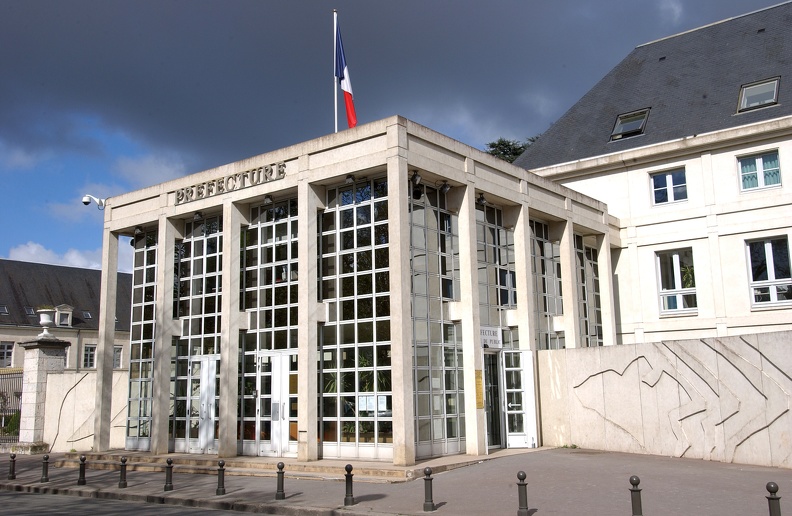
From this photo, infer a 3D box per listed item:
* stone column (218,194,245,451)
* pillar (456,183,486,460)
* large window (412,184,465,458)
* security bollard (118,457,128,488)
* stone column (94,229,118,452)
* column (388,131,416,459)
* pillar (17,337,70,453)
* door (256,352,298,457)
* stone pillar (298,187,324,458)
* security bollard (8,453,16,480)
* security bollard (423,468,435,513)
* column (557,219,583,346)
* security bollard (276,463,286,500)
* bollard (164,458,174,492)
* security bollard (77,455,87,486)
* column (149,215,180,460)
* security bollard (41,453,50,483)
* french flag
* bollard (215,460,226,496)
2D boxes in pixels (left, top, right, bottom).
[{"bbox_3d":[-4.062,1.647,19.333,0.323,6.312,0.316,-9,-12,37],"label":"stone column"},{"bbox_3d":[1.728,1.333,18.229,0.316,6.312,0.323,-9,-12,37],"label":"pillar"},{"bbox_3d":[0.794,1.446,18.667,0.088,6.365,2.646,-9,-12,37],"label":"large window"},{"bbox_3d":[-5.473,4.310,15.809,0.141,0.598,0.141,-9,-12,37],"label":"security bollard"},{"bbox_3d":[-8.273,2.294,22.554,0.323,6.312,0.316,-9,-12,37],"label":"stone column"},{"bbox_3d":[0.087,0.629,16.218,0.308,7.084,0.316,-9,-12,37],"label":"column"},{"bbox_3d":[-12.637,4.885,28.087,1.294,3.999,1.294,-9,-12,37],"label":"pillar"},{"bbox_3d":[-2.753,3.527,19.020,1.544,2.528,0.088,-9,-12,37],"label":"door"},{"bbox_3d":[-2.023,1.367,18.168,0.338,6.468,0.353,-9,-12,37],"label":"stone pillar"},{"bbox_3d":[-9.081,4.954,18.659,0.141,0.598,0.141,-9,-12,37],"label":"security bollard"},{"bbox_3d":[0.470,3.268,11.108,0.142,0.590,0.142,-1,-10,0],"label":"security bollard"},{"bbox_3d":[4.991,1.977,22.365,0.316,6.312,0.323,-9,-12,37],"label":"column"},{"bbox_3d":[-1.896,3.676,12.950,0.142,0.590,0.142,-1,-10,0],"label":"security bollard"},{"bbox_3d":[-4.306,4.115,14.961,0.141,0.598,0.141,-9,-12,37],"label":"bollard"},{"bbox_3d":[-6.673,4.524,16.758,0.141,0.598,0.141,-9,-12,37],"label":"security bollard"},{"bbox_3d":[-6.167,1.970,20.943,0.323,6.312,0.316,-9,-12,37],"label":"column"},{"bbox_3d":[-7.810,4.697,17.554,0.142,0.590,0.142,-9,-12,37],"label":"security bollard"},{"bbox_3d":[-1.168,-4.243,18.364,0.485,2.650,0.353,-1,-10,0],"label":"french flag"},{"bbox_3d":[-3.079,3.880,13.871,0.142,0.590,0.142,-9,-12,37],"label":"bollard"}]

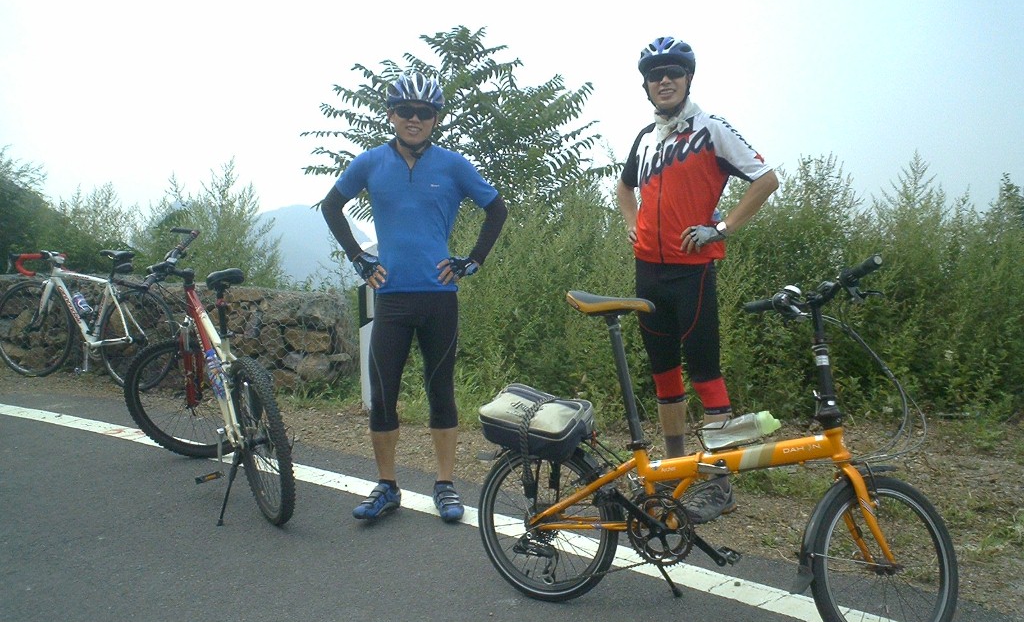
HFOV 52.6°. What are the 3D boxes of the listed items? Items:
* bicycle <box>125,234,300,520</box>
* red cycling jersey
[{"bbox_3d":[-1.254,0.279,4.462,0.600,1.075,1.620,-11,11,-29],"label":"bicycle"},{"bbox_3d":[0.699,-0.471,3.920,0.550,0.575,0.300,3,10,36],"label":"red cycling jersey"}]

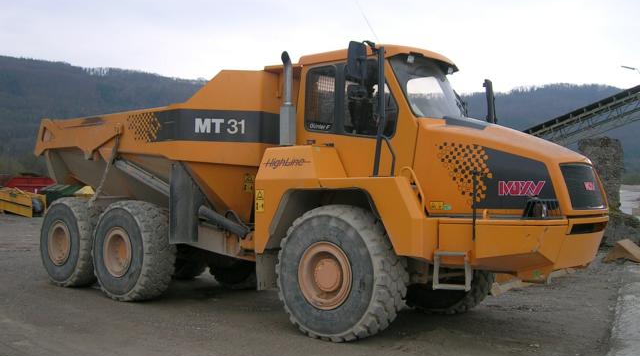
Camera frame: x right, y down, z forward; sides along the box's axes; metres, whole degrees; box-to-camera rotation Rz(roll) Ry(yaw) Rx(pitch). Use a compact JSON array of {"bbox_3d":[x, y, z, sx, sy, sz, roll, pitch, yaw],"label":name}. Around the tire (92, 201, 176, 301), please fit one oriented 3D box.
[{"bbox_3d":[-2.923,1.133,10.195,1.568,1.568,0.620,0,-2,41],"label":"tire"}]

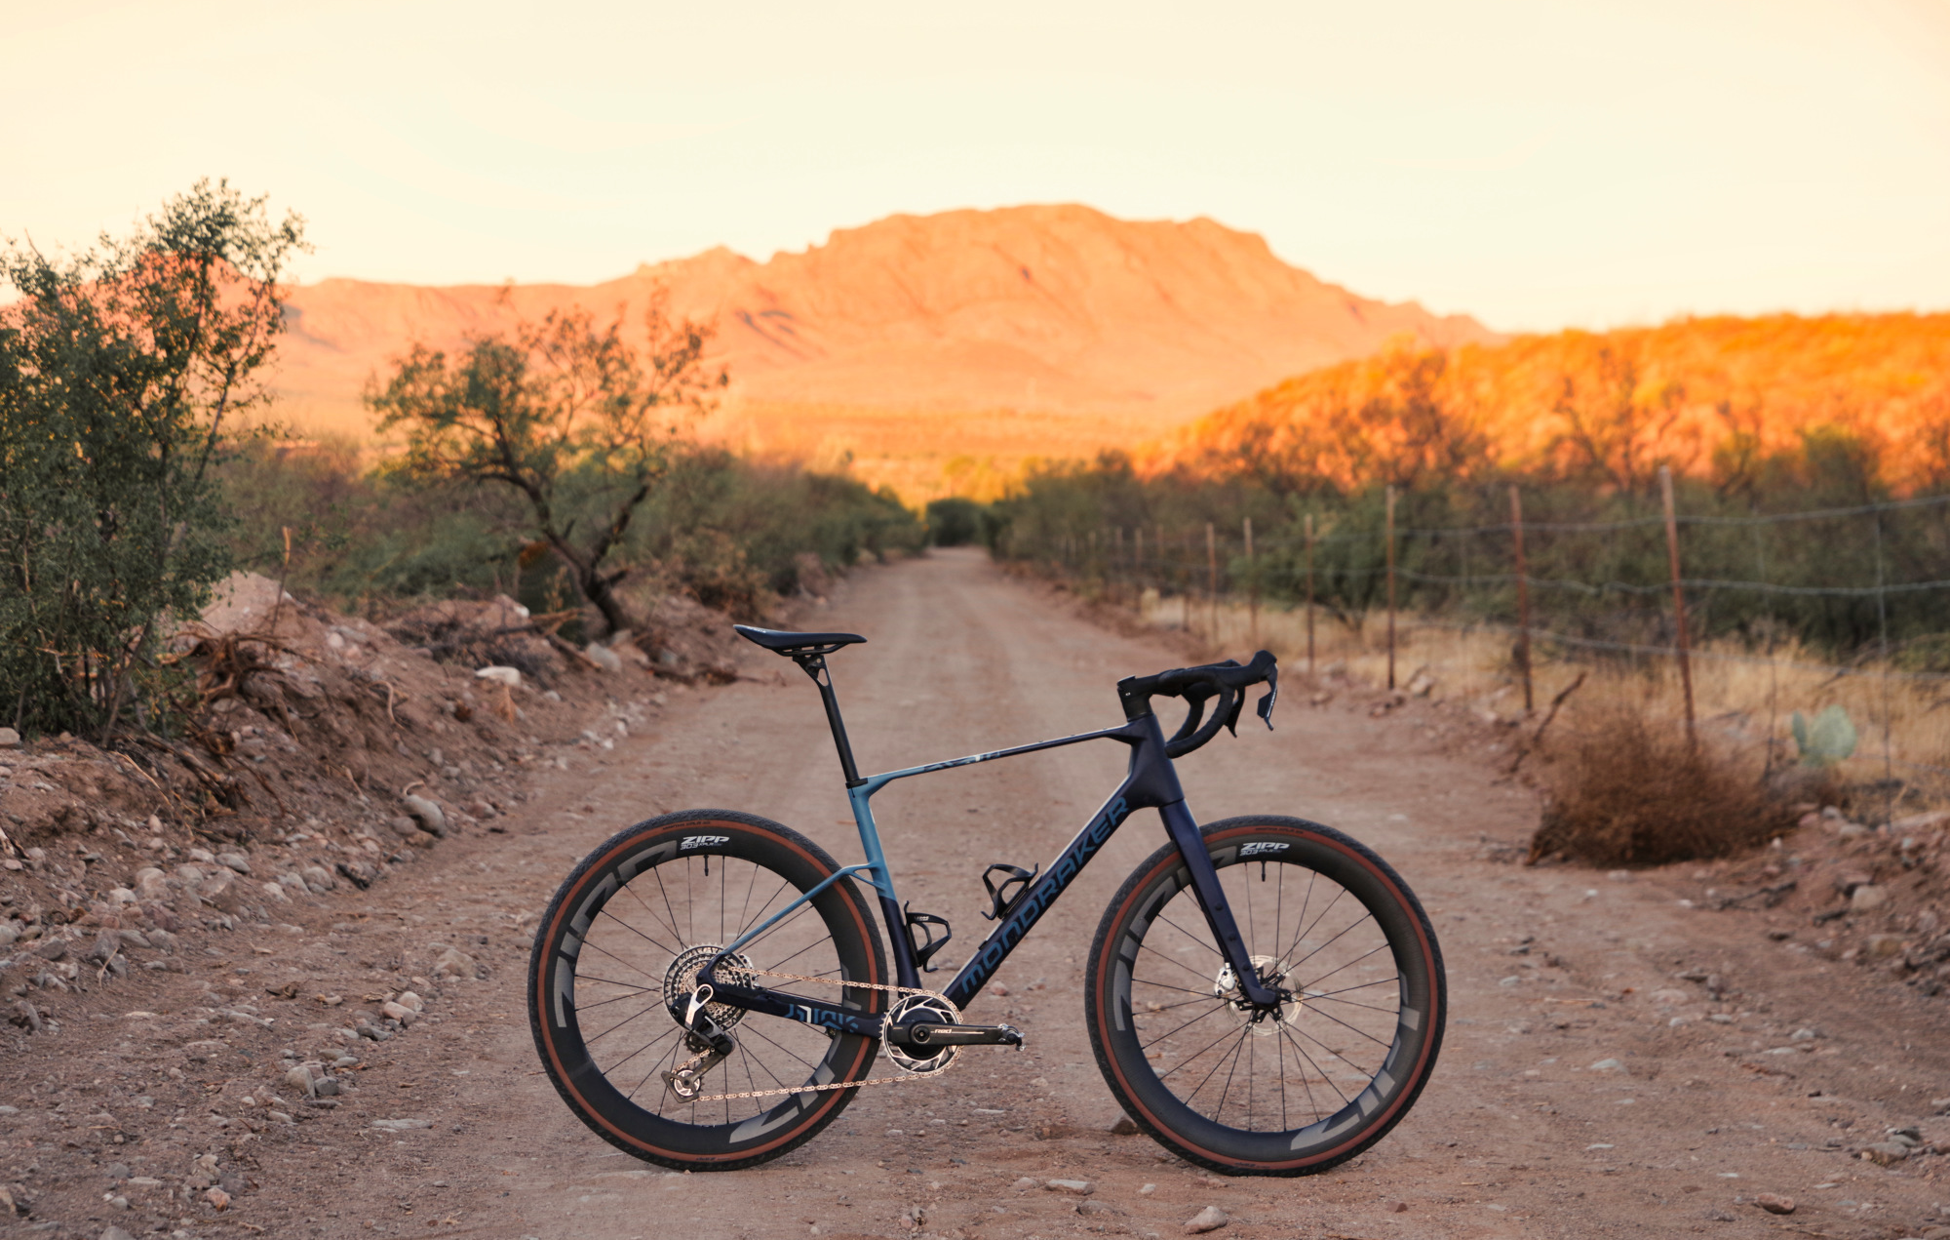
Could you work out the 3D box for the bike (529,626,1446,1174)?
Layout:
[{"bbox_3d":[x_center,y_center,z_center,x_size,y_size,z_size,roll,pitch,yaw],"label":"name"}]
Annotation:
[{"bbox_3d":[0.026,0.554,7.470,1.810,1.078,0.470,0,1,-1],"label":"bike"}]

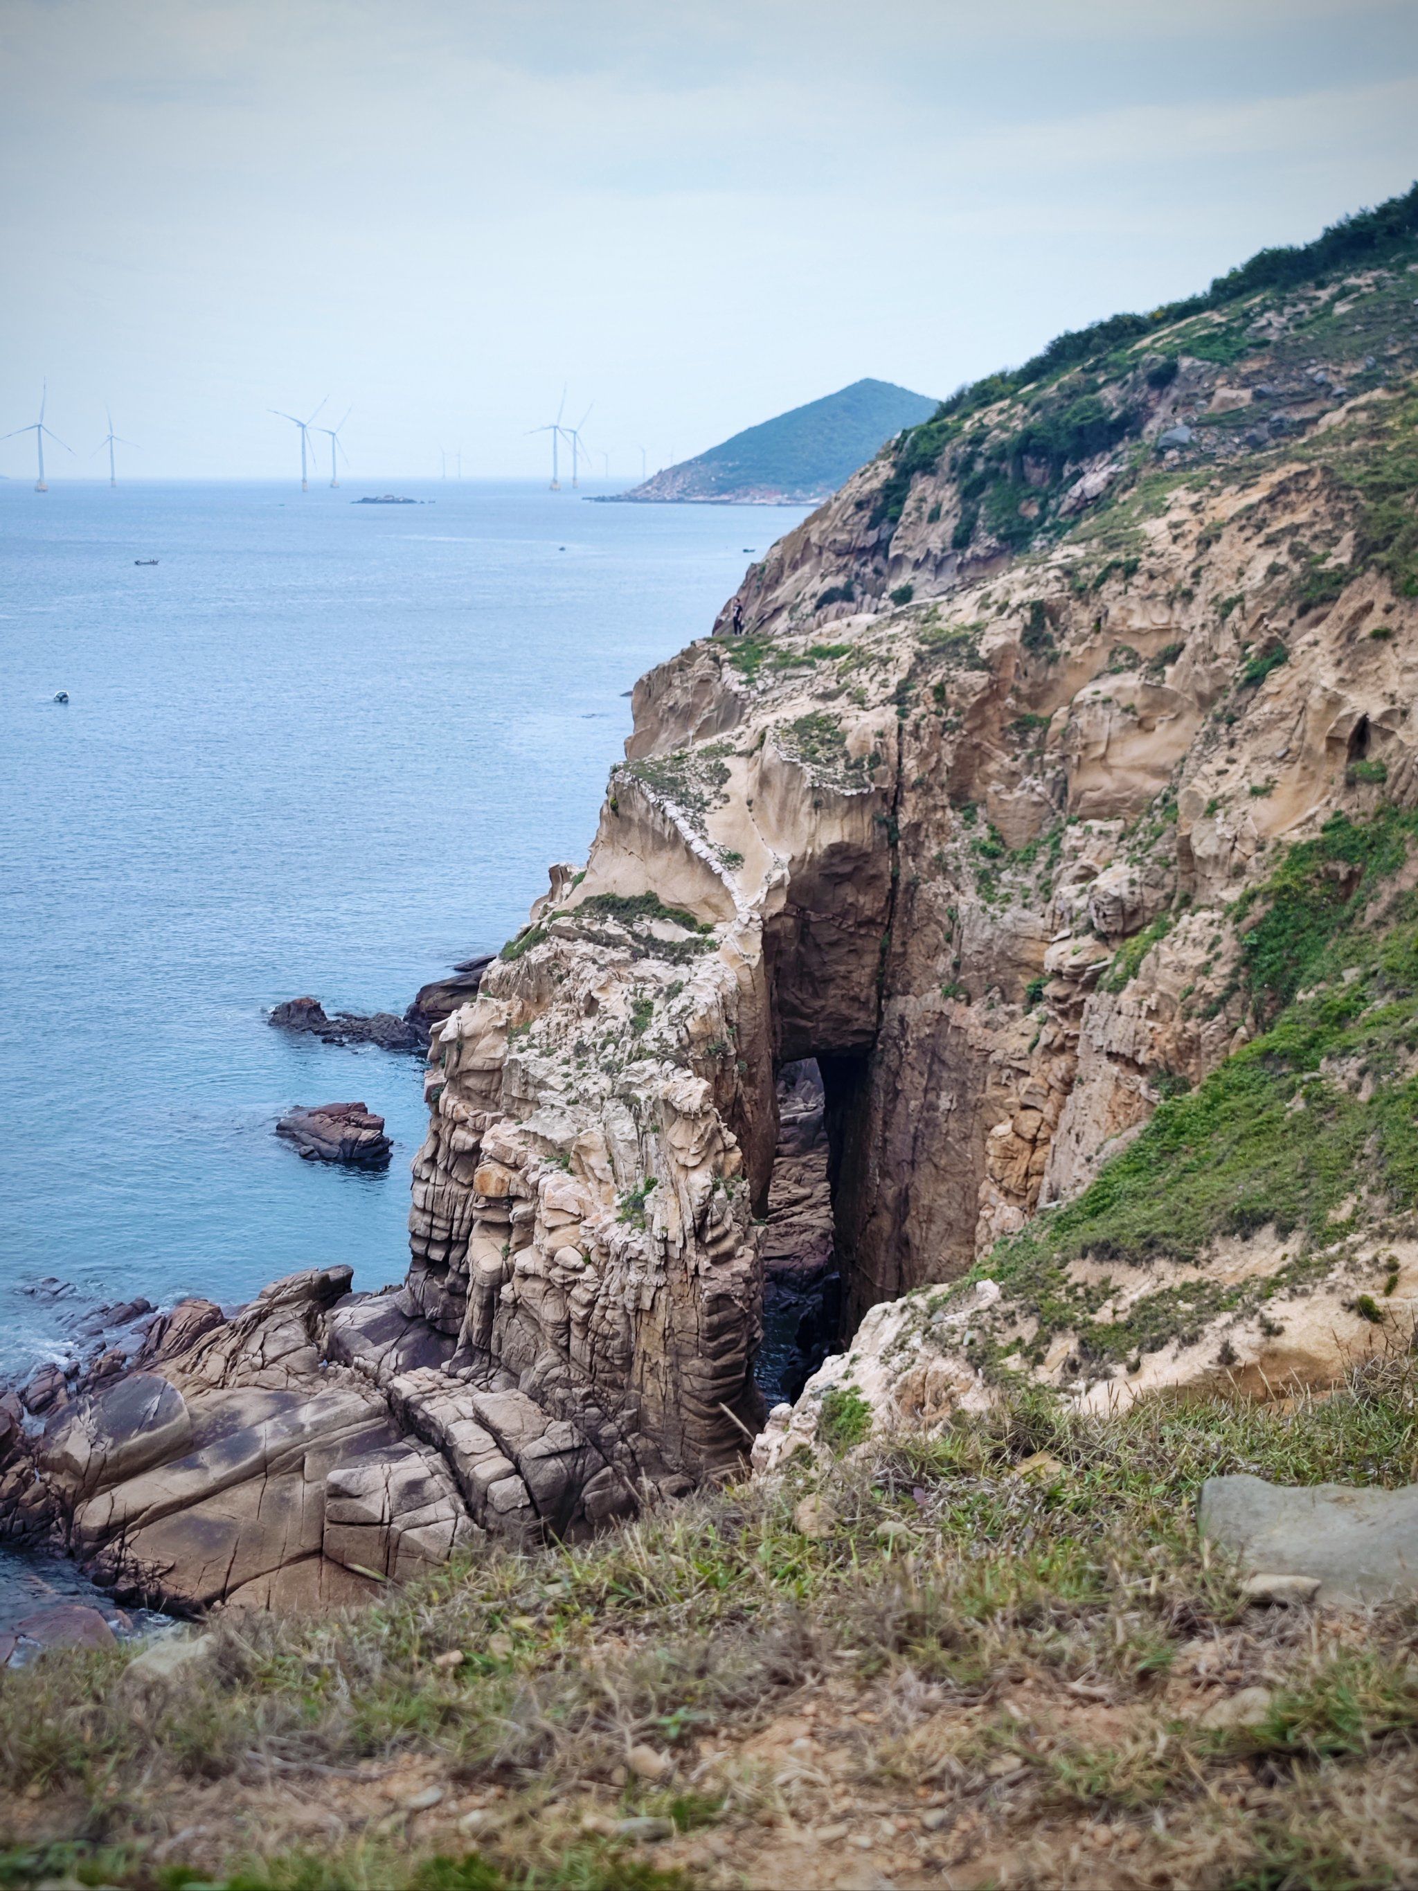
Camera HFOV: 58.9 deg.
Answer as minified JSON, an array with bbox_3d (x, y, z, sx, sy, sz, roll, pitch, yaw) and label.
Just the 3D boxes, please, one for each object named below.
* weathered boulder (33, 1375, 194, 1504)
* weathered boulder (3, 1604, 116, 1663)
[{"bbox_3d":[-15.200,12.614,32.327,3.400,1.700,2.000,-10,23,-25],"label":"weathered boulder"},{"bbox_3d":[-14.600,15.661,28.609,2.300,0.800,1.400,-1,21,-2],"label":"weathered boulder"}]

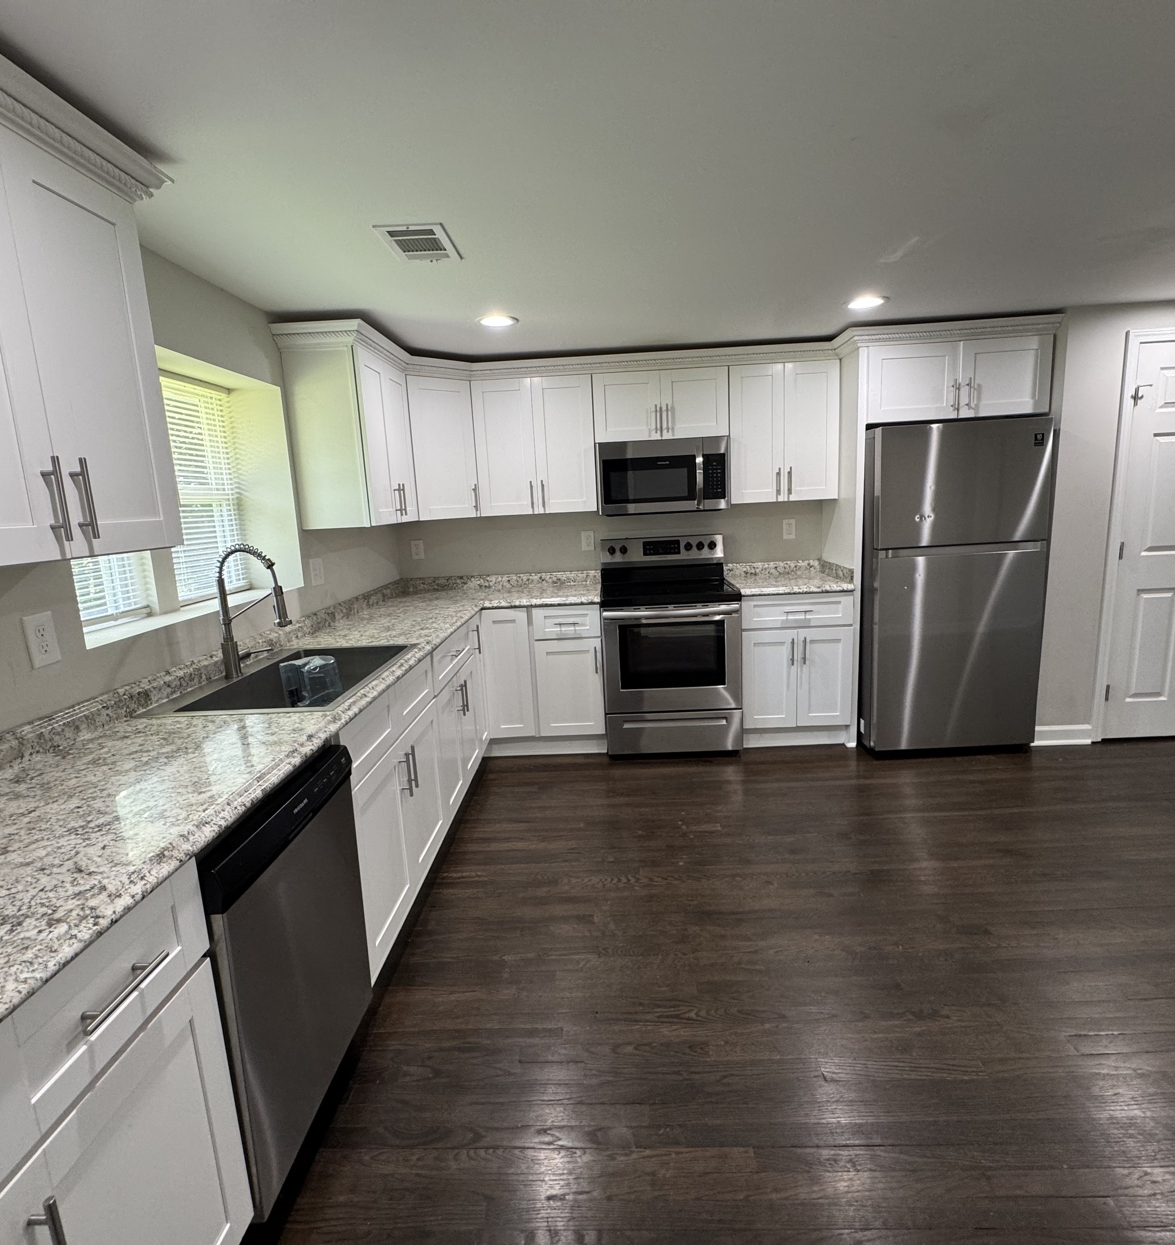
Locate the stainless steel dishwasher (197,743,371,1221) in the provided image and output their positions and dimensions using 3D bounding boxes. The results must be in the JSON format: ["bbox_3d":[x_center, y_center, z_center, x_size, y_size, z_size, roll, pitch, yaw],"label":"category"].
[{"bbox_3d":[-0.919,0.768,1.541,0.620,0.825,0.598,-2,10,3],"label":"stainless steel dishwasher"}]

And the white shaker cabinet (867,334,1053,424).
[{"bbox_3d":[1.893,-1.285,3.707,0.920,0.372,0.610,-3,11,2],"label":"white shaker cabinet"}]

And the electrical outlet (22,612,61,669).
[{"bbox_3d":[-1.250,0.041,1.544,0.010,0.118,0.077,-3,11,2],"label":"electrical outlet"}]

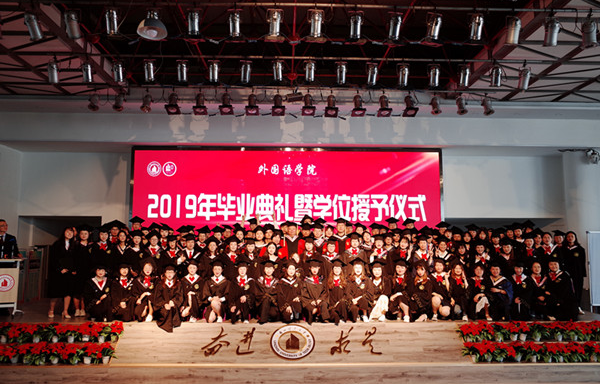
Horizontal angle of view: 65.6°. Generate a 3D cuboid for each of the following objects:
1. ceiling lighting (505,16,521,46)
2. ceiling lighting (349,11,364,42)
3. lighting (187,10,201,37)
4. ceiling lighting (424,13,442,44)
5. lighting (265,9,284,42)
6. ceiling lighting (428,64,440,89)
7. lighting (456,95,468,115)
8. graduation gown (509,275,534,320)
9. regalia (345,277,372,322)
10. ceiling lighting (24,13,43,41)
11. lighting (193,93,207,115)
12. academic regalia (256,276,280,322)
[{"bbox_3d":[3.901,-2.964,8.548,0.260,0.430,0.270,0,-6,-2],"label":"ceiling lighting"},{"bbox_3d":[0.752,-2.222,6.218,0.220,0.380,0.250,0,-6,-1],"label":"ceiling lighting"},{"bbox_3d":[-1.645,-2.605,7.200,0.230,0.390,0.240,0,-6,0],"label":"lighting"},{"bbox_3d":[2.455,-3.007,8.571,0.330,0.480,0.330,0,-6,-2],"label":"ceiling lighting"},{"bbox_3d":[-0.336,-2.211,6.192,0.260,0.420,0.280,0,-6,-1],"label":"lighting"},{"bbox_3d":[2.657,-2.281,9.200,0.230,0.430,0.250,0,-6,0],"label":"ceiling lighting"},{"bbox_3d":[3.343,-1.798,9.573,0.210,0.330,0.250,0,-6,0],"label":"lighting"},{"bbox_3d":[4.195,1.978,8.797,0.460,0.806,0.500,-2,-6,16],"label":"graduation gown"},{"bbox_3d":[1.085,1.997,8.707,0.500,0.803,0.500,0,-6,3],"label":"regalia"},{"bbox_3d":[-3.500,-2.171,6.113,0.190,0.360,0.210,-2,-7,18],"label":"ceiling lighting"},{"bbox_3d":[-2.040,-1.794,9.446,0.270,0.350,0.270,0,-6,0],"label":"lighting"},{"bbox_3d":[-0.579,1.923,8.563,0.422,0.813,0.600,1,-6,-4],"label":"academic regalia"}]

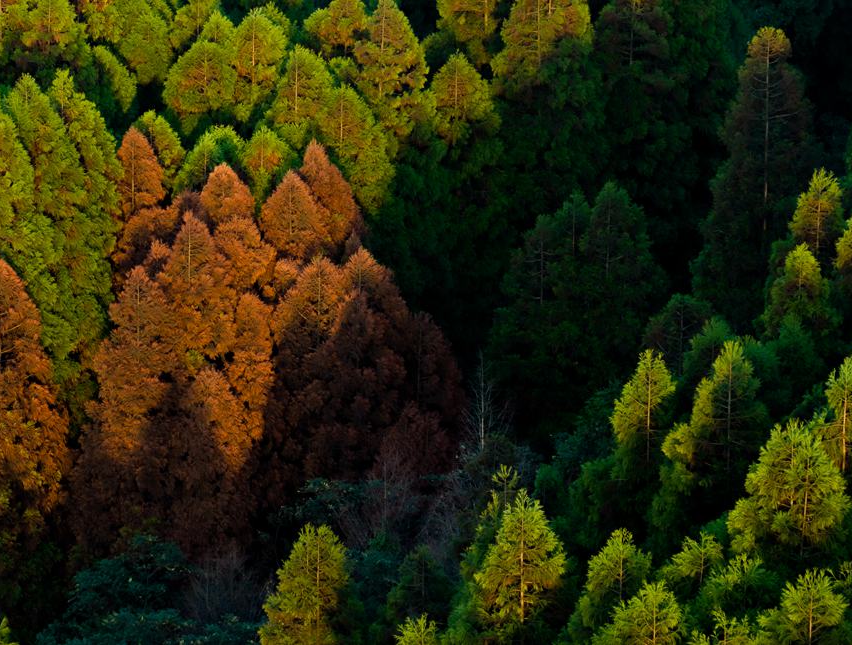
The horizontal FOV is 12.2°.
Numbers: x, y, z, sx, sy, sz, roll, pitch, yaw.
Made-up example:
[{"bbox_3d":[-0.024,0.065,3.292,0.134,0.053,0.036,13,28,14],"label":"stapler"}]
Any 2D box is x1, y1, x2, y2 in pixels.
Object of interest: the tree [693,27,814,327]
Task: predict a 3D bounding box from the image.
[{"bbox_3d":[18.420,-8.160,225.000,6.860,16.990,6.520,0,7,0],"label":"tree"}]

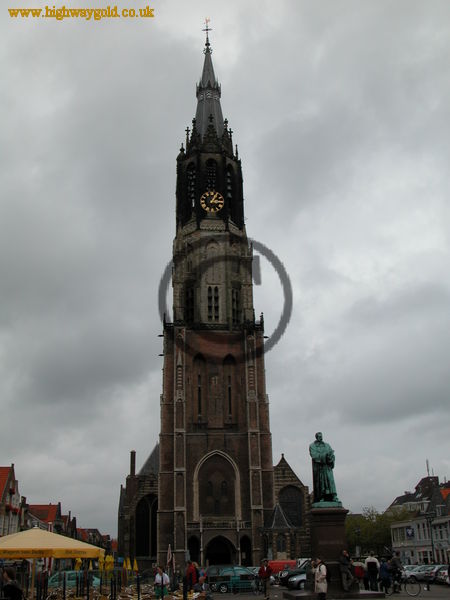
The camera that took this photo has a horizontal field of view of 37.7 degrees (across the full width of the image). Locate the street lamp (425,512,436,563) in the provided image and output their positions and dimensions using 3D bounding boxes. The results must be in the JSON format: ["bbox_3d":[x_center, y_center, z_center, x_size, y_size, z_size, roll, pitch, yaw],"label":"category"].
[{"bbox_3d":[18.792,22.367,59.800,0.500,5.849,0.900,-1,-22,0],"label":"street lamp"}]

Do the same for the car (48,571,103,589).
[{"bbox_3d":[-10.457,19.714,46.255,3.800,1.380,1.650,-3,-22,5],"label":"car"}]

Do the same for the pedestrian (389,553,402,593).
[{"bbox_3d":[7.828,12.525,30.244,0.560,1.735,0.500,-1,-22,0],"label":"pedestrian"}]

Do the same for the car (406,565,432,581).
[{"bbox_3d":[16.033,22.625,54.344,1.700,1.450,4.100,17,-28,-38],"label":"car"}]

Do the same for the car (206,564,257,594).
[{"bbox_3d":[0.709,16.315,38.573,3.900,1.480,1.680,-11,-24,23],"label":"car"}]

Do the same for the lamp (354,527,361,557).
[{"bbox_3d":[13.421,25.552,66.850,0.500,4.600,0.500,-1,-22,0],"label":"lamp"}]

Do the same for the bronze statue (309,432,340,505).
[{"bbox_3d":[4.862,8.056,31.400,1.380,3.461,1.250,1,-22,-7],"label":"bronze statue"}]

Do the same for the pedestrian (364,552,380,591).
[{"bbox_3d":[7.227,13.322,32.327,0.580,1.770,0.420,0,-22,-3],"label":"pedestrian"}]

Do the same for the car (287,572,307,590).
[{"bbox_3d":[5.631,16.573,39.633,4.000,1.440,1.700,-4,-22,7],"label":"car"}]

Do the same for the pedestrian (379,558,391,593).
[{"bbox_3d":[7.890,13.676,32.599,0.520,1.620,0.400,-9,-23,19],"label":"pedestrian"}]

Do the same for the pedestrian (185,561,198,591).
[{"bbox_3d":[-1.471,12.348,28.823,0.420,1.750,0.500,-9,-23,19],"label":"pedestrian"}]

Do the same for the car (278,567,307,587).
[{"bbox_3d":[5.612,19.056,45.772,4.100,1.470,1.700,12,-25,-29],"label":"car"}]

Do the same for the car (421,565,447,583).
[{"bbox_3d":[16.899,22.049,52.951,1.700,1.450,4.100,17,-28,-38],"label":"car"}]

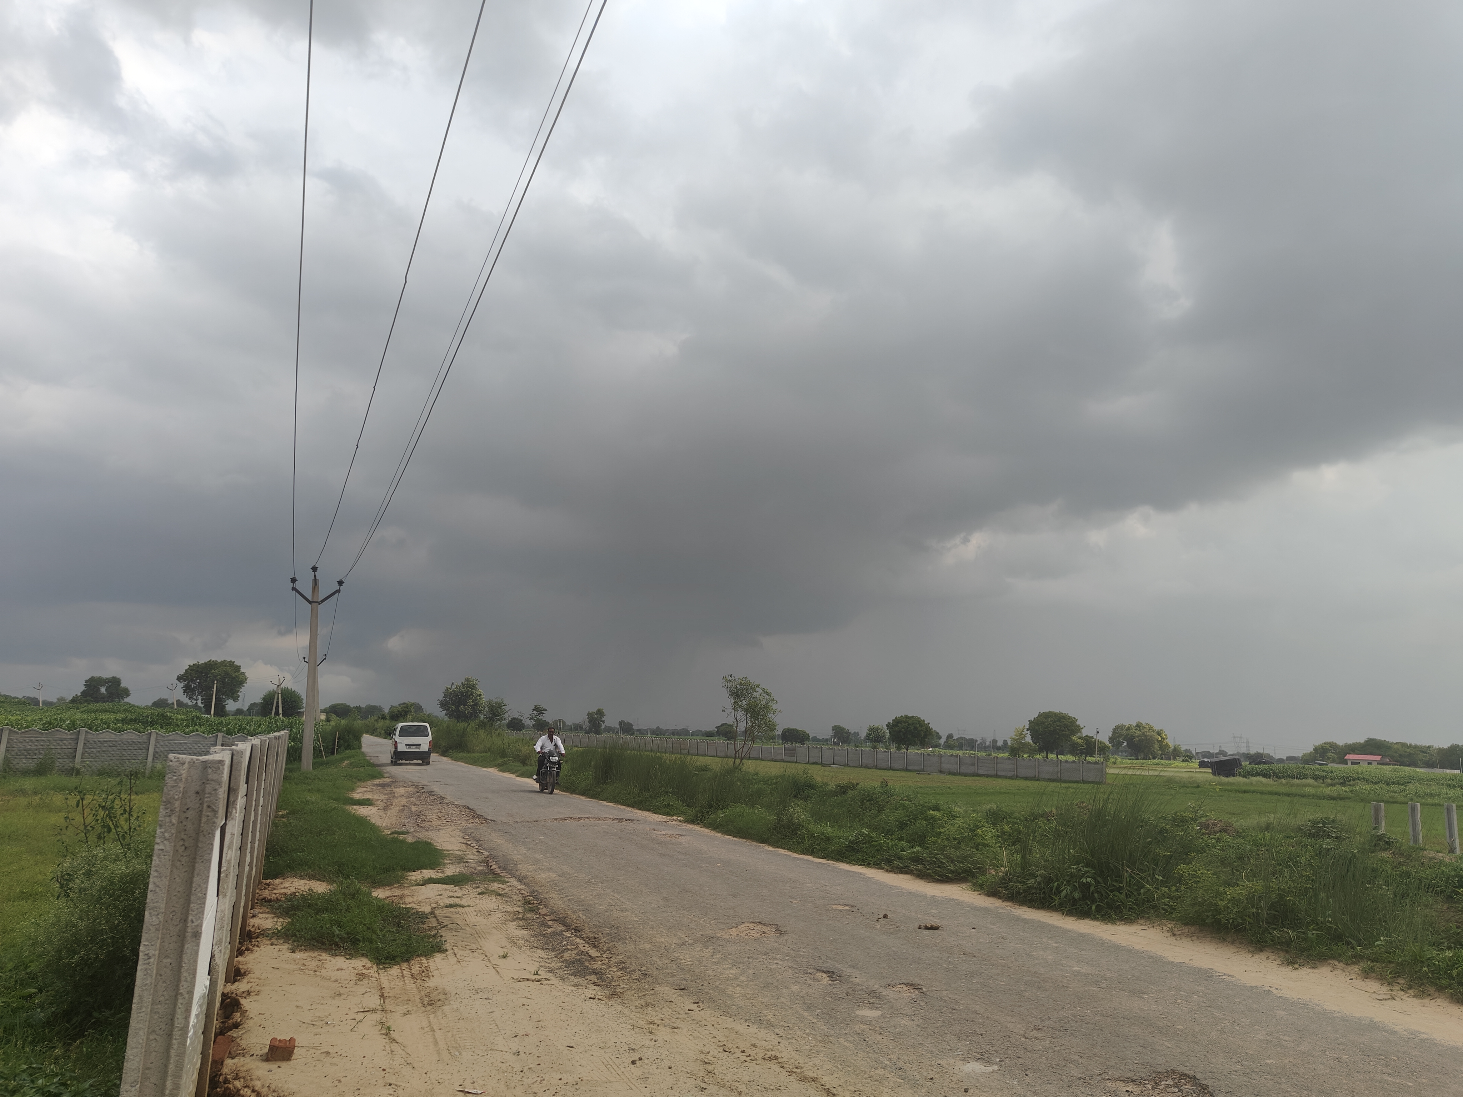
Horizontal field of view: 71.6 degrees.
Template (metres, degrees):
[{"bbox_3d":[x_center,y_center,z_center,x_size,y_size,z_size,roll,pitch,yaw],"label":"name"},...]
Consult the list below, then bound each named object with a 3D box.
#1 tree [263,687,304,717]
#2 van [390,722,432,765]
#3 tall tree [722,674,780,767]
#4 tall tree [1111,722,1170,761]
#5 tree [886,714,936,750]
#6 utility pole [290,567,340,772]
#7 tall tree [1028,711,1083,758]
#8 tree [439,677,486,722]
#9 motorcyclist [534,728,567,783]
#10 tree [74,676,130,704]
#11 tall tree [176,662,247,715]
[{"bbox_3d":[-65.320,23.064,147.870,5.823,5.887,5.823,7,-11,-23],"label":"tree"},{"bbox_3d":[-14.369,8.728,45.512,1.475,1.800,3.675,7,-11,-21],"label":"van"},{"bbox_3d":[0.948,8.680,49.963,2.787,4.840,2.787,2,-10,2],"label":"tall tree"},{"bbox_3d":[78.539,37.249,194.959,11.083,7.803,11.083,-2,-11,22],"label":"tall tree"},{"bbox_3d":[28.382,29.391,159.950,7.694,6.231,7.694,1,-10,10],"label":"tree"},{"bbox_3d":[-14.160,3.986,34.220,1.620,6.879,0.320,2,-9,-18],"label":"utility pole"},{"bbox_3d":[47.897,27.872,149.926,7.869,7.806,7.869,-1,-11,18],"label":"tall tree"},{"bbox_3d":[-22.549,13.565,84.833,3.809,5.548,3.809,5,-11,-14],"label":"tree"},{"bbox_3d":[-4.643,5.303,26.000,0.720,1.360,0.750,7,-11,-21],"label":"motorcyclist"},{"bbox_3d":[-118.007,27.438,189.819,10.175,7.083,10.175,9,-12,-30],"label":"tree"},{"bbox_3d":[-76.843,21.178,149.899,9.837,9.276,9.837,8,-11,-26],"label":"tall tree"}]

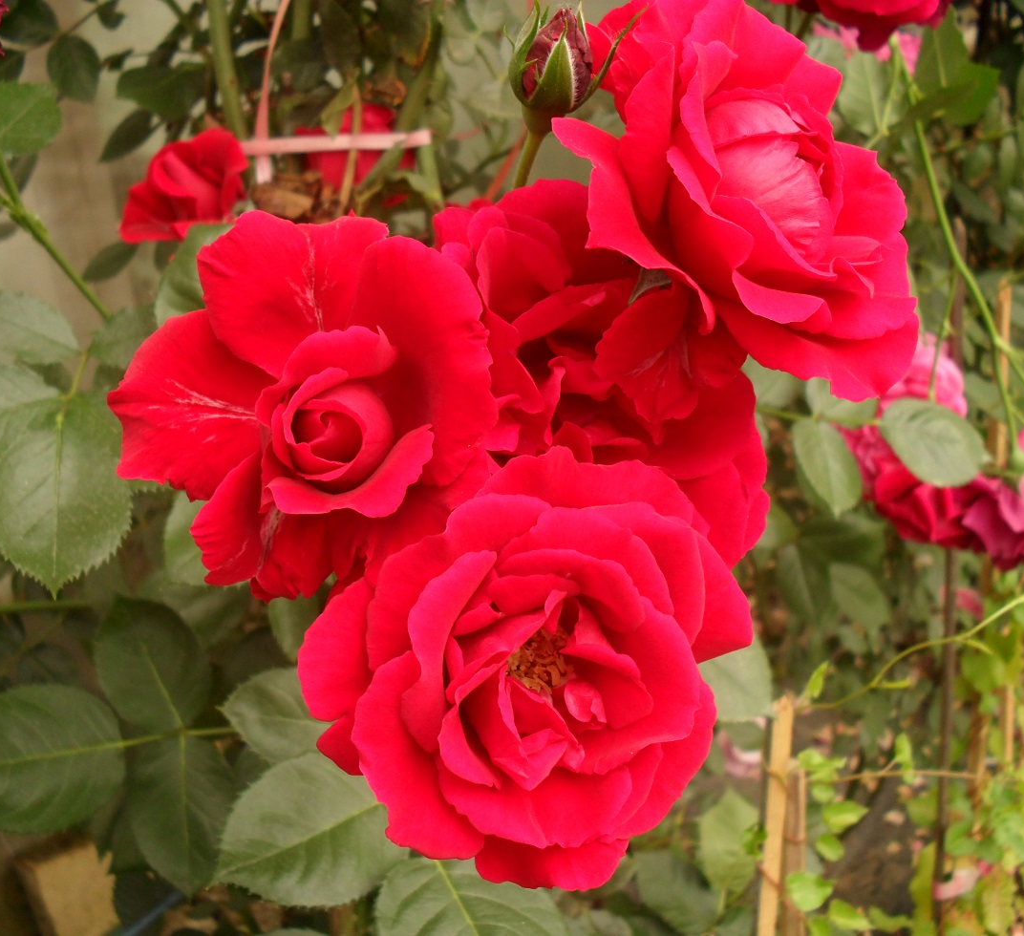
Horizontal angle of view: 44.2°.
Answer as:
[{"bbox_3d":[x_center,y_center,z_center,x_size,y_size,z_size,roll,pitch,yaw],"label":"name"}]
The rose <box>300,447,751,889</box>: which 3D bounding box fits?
[{"bbox_3d":[0.003,0.049,0.305,0.106,0.104,0.060,-1,-14,-3],"label":"rose"}]

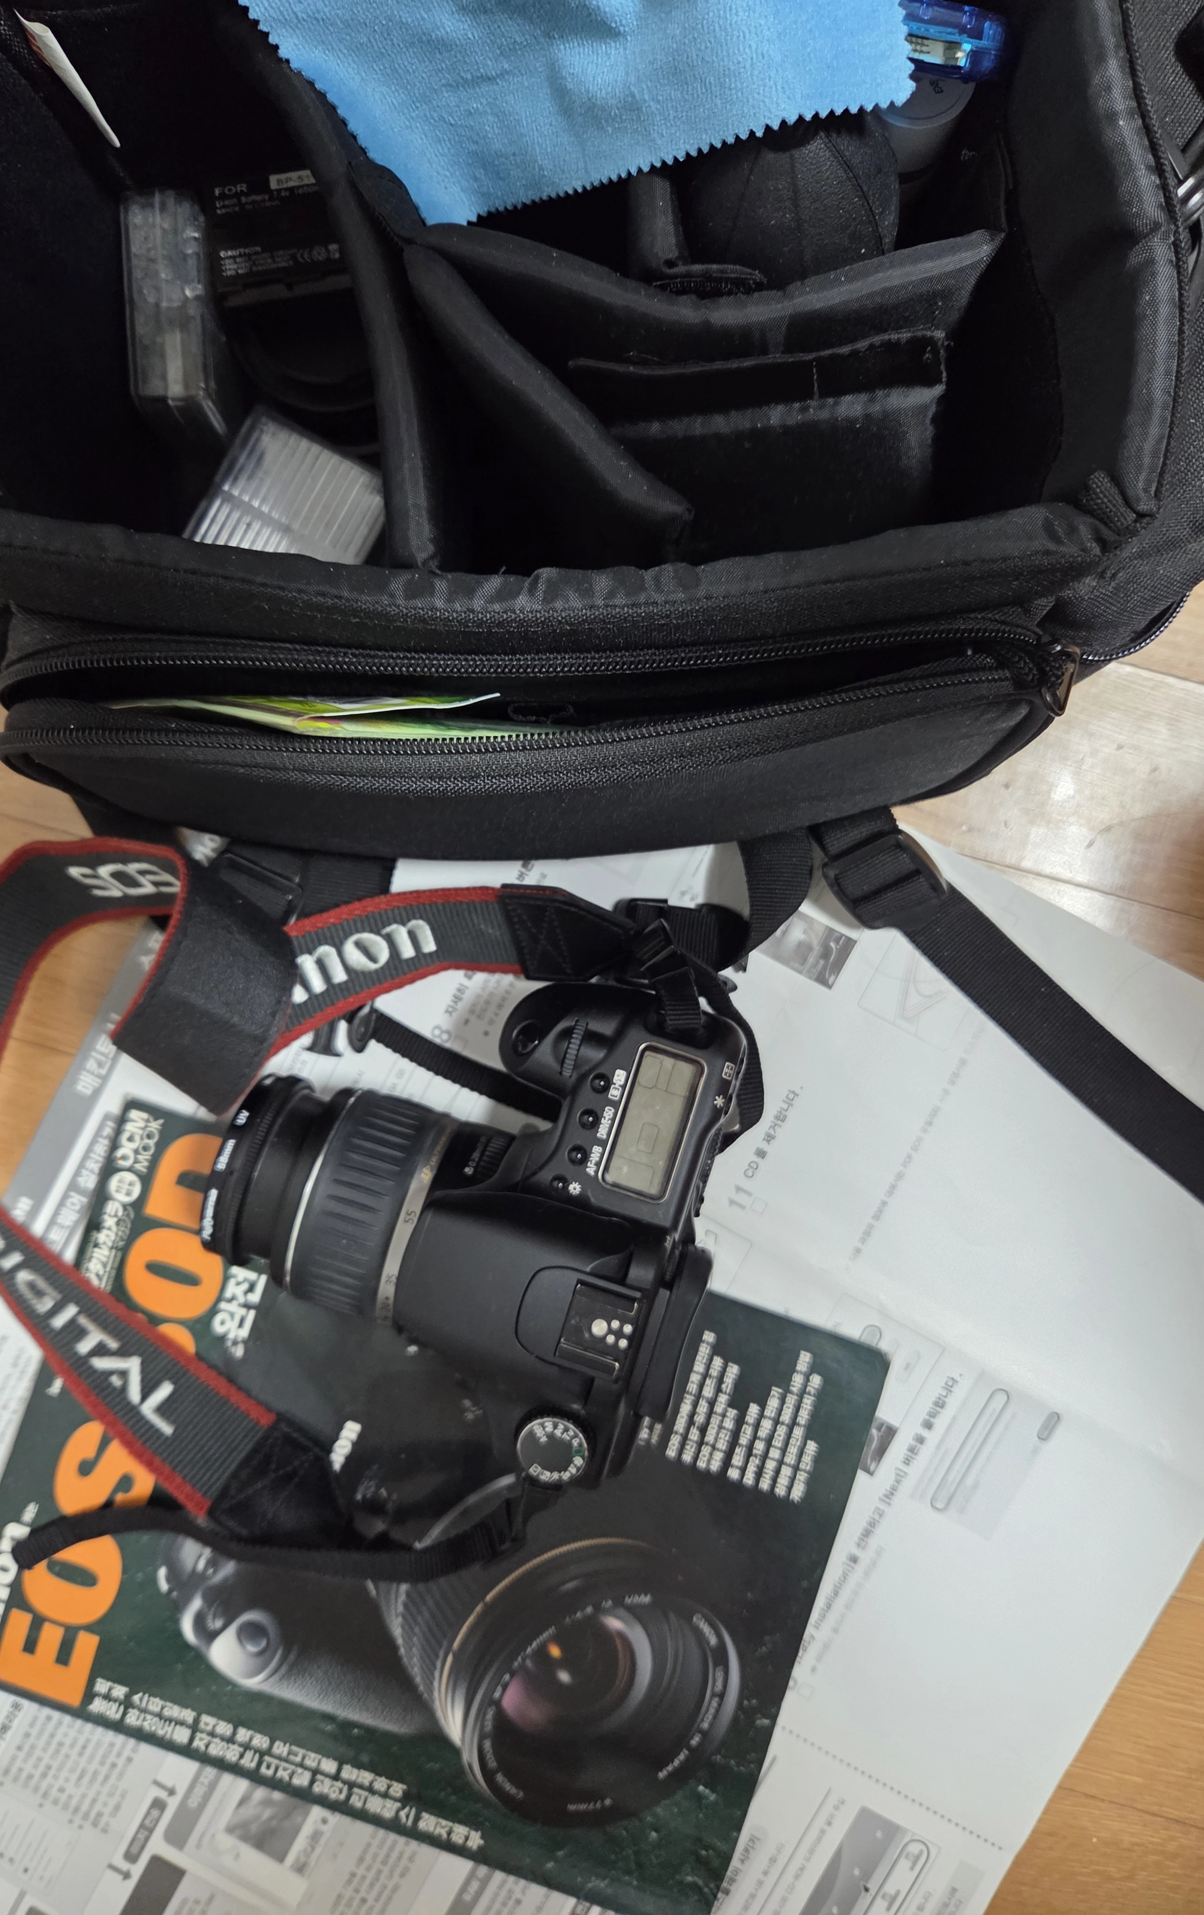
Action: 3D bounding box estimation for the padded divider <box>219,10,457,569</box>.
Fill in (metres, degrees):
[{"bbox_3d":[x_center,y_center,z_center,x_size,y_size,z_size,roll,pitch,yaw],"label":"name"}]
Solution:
[{"bbox_3d":[-0.048,-0.146,0.344,0.018,0.145,0.130,-19,91,3],"label":"padded divider"}]

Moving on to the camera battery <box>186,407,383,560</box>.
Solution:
[{"bbox_3d":[-0.094,-0.126,0.370,0.046,0.024,0.052,29,93,2],"label":"camera battery"}]

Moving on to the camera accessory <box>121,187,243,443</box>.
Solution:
[{"bbox_3d":[-0.120,-0.184,0.373,0.021,0.040,0.057,-2,91,3],"label":"camera accessory"}]

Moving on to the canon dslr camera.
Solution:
[{"bbox_3d":[-0.039,0.066,0.387,0.147,0.106,0.146,16,92,2],"label":"canon dslr camera"}]

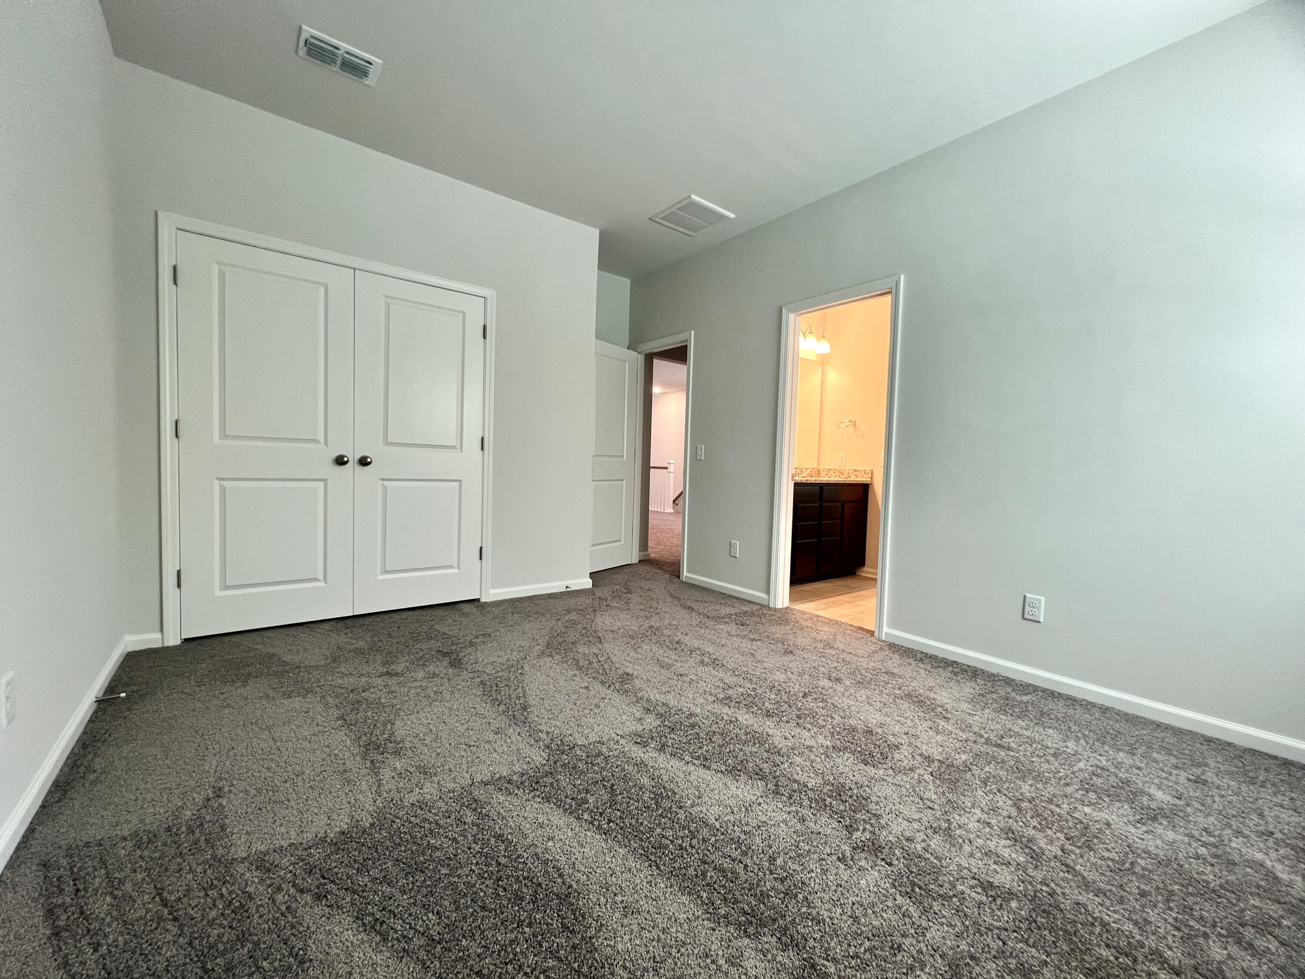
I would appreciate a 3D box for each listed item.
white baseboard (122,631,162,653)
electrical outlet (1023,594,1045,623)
[{"bbox_3d":[-2.492,0.747,2.399,0.130,0.082,0.018,0,3,-36],"label":"white baseboard"},{"bbox_3d":[1.830,0.574,2.356,0.012,0.115,0.075,0,3,-40],"label":"electrical outlet"}]

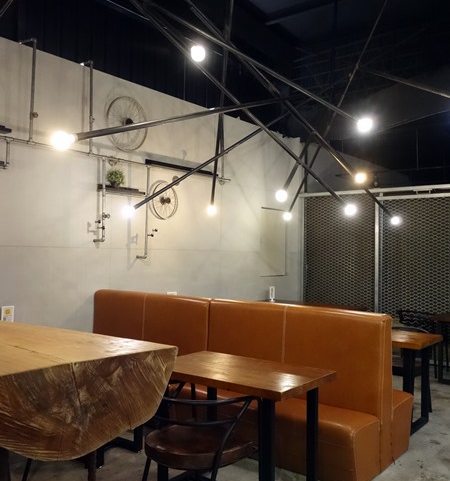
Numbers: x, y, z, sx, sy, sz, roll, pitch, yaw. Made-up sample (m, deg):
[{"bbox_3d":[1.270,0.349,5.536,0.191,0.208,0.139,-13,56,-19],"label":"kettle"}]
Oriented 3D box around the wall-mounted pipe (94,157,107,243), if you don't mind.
[{"bbox_3d":[-1.281,-0.414,5.430,0.196,0.906,0.062,0,-1,38],"label":"wall-mounted pipe"}]

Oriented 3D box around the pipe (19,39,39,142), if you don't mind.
[{"bbox_3d":[-1.783,-1.360,4.764,0.227,0.989,0.062,0,-1,38],"label":"pipe"}]

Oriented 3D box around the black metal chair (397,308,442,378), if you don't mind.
[{"bbox_3d":[2.419,1.255,6.493,0.556,0.762,0.546,0,-1,38],"label":"black metal chair"}]

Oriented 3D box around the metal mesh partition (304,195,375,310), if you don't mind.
[{"bbox_3d":[1.817,0.444,8.460,1.339,2.441,0.062,0,-1,38],"label":"metal mesh partition"}]

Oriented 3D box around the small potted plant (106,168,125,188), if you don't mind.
[{"bbox_3d":[-1.162,-0.663,5.566,0.196,0.196,0.196,1,-1,0],"label":"small potted plant"}]

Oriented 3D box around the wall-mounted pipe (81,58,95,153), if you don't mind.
[{"bbox_3d":[-1.384,-1.335,5.302,0.196,0.968,0.062,0,-1,38],"label":"wall-mounted pipe"}]

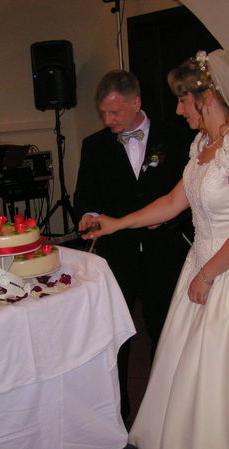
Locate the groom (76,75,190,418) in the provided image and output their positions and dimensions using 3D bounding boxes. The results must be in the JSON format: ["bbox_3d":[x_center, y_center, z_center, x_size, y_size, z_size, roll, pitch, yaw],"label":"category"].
[{"bbox_3d":[0.097,0.133,3.195,0.550,1.740,0.420,4,15,23],"label":"groom"}]

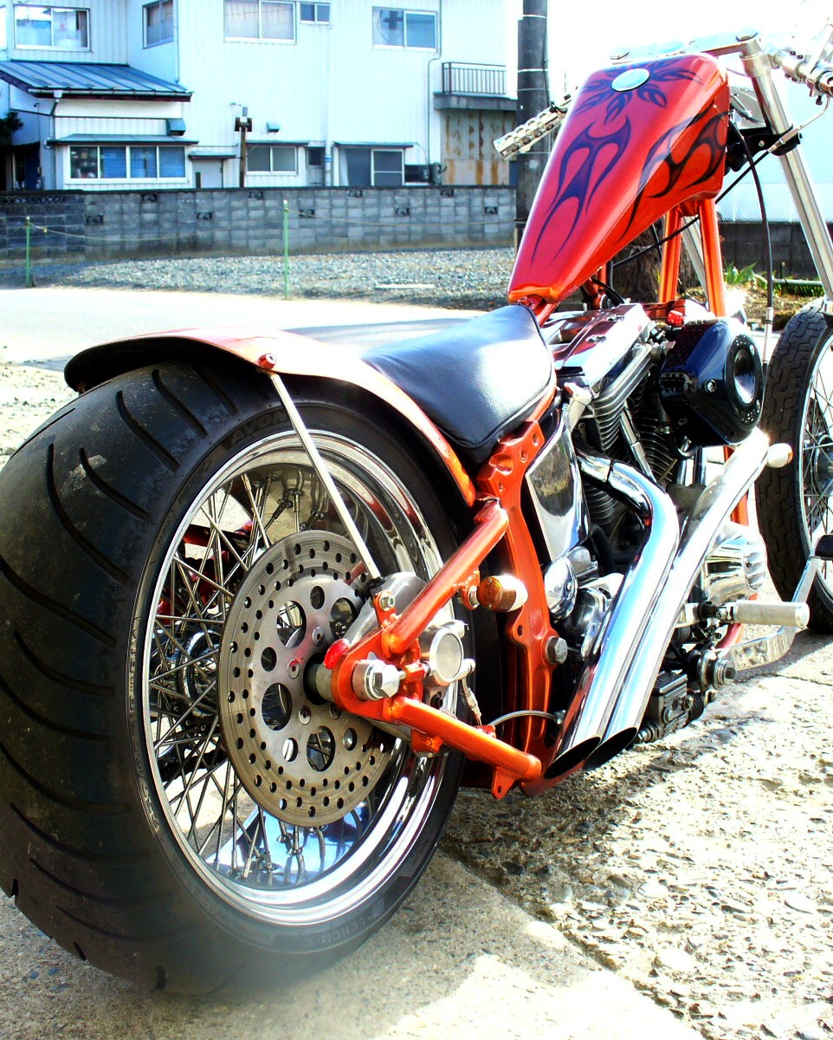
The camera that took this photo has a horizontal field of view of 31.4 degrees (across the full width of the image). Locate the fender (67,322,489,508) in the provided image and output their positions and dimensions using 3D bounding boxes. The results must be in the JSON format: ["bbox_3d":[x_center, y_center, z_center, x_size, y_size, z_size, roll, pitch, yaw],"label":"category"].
[{"bbox_3d":[-0.135,-0.097,1.628,0.250,0.250,0.415,-3,7,36],"label":"fender"}]

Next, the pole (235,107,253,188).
[{"bbox_3d":[-4.022,-7.880,34.500,0.360,3.300,0.280,0,10,0],"label":"pole"}]

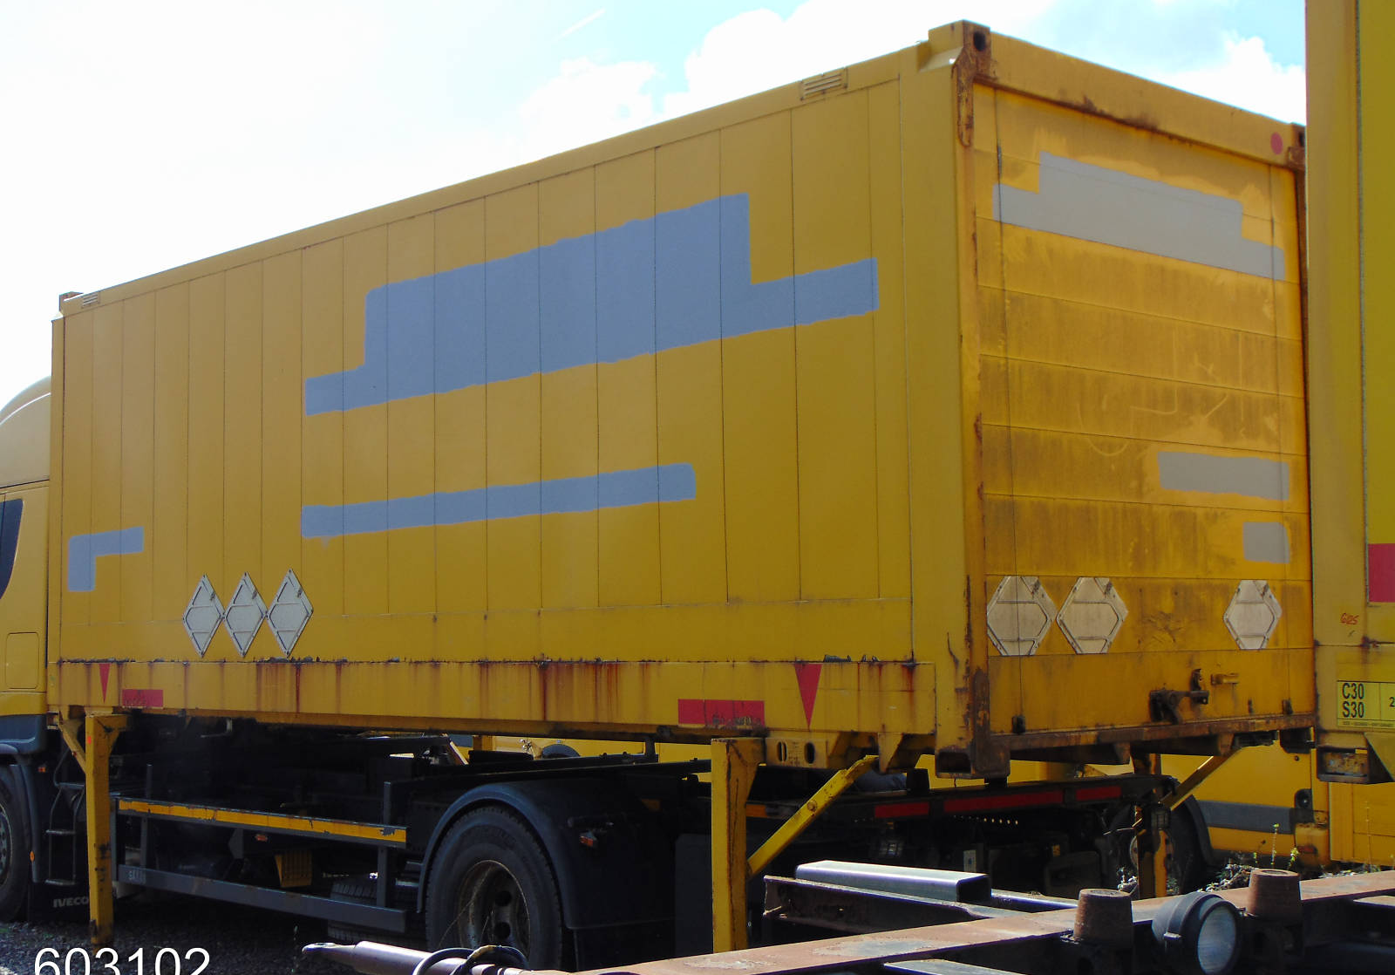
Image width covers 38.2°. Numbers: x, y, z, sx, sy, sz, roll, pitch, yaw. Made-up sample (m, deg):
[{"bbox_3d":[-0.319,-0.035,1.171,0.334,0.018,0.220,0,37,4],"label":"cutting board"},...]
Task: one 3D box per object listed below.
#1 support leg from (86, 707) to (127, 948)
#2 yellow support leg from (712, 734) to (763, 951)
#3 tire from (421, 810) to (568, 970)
[{"bbox_3d":[-3.574,2.072,12.185,0.210,1.370,0.110,3,-6,-42],"label":"support leg"},{"bbox_3d":[0.178,1.706,8.093,0.210,1.390,0.100,3,-6,-42],"label":"yellow support leg"},{"bbox_3d":[-0.847,1.971,9.283,0.300,1.020,1.020,3,-6,-42],"label":"tire"}]

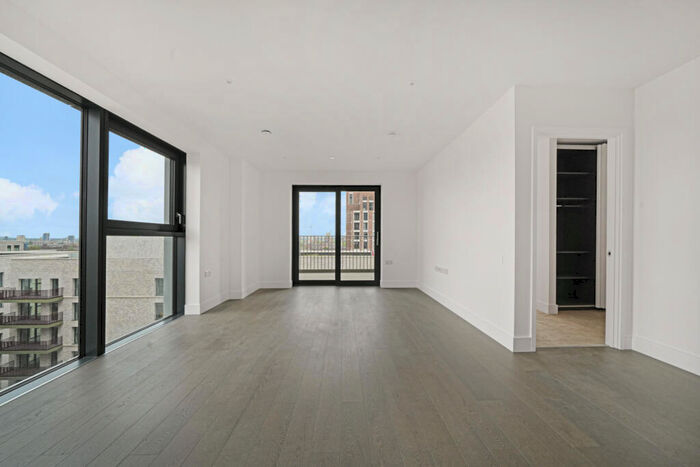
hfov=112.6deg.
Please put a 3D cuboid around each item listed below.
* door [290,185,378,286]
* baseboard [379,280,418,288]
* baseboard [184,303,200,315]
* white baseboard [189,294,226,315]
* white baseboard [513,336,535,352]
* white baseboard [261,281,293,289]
[{"bbox_3d":[-0.280,0.061,5.032,1.874,2.171,0.101,0,0,-2],"label":"door"},{"bbox_3d":[1.060,1.087,5.019,0.795,0.148,0.020,0,0,-2],"label":"baseboard"},{"bbox_3d":[-2.188,1.062,3.256,0.216,0.144,0.020,0,0,-2],"label":"baseboard"},{"bbox_3d":[-2.101,1.071,3.640,0.020,0.146,0.784,0,0,-2],"label":"white baseboard"},{"bbox_3d":[1.621,1.043,2.192,0.182,0.144,0.020,0,0,-2],"label":"white baseboard"},{"bbox_3d":[-1.544,1.099,4.945,0.659,0.148,0.020,0,0,-2],"label":"white baseboard"}]

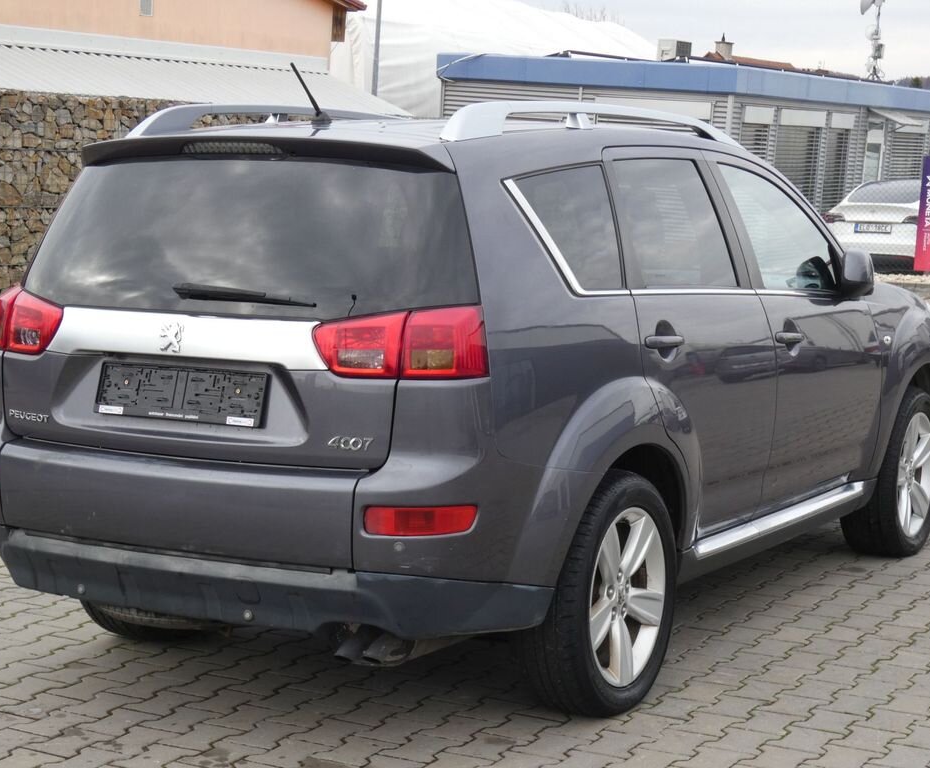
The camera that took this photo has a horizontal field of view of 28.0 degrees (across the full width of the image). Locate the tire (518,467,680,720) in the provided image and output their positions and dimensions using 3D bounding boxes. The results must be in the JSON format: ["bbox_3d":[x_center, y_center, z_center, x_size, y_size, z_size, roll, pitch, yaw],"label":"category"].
[{"bbox_3d":[0.359,0.571,5.103,0.230,0.700,0.700,4,7,30],"label":"tire"}]

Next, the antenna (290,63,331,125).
[{"bbox_3d":[-0.421,-0.797,5.125,0.042,0.163,0.193,4,7,30],"label":"antenna"}]

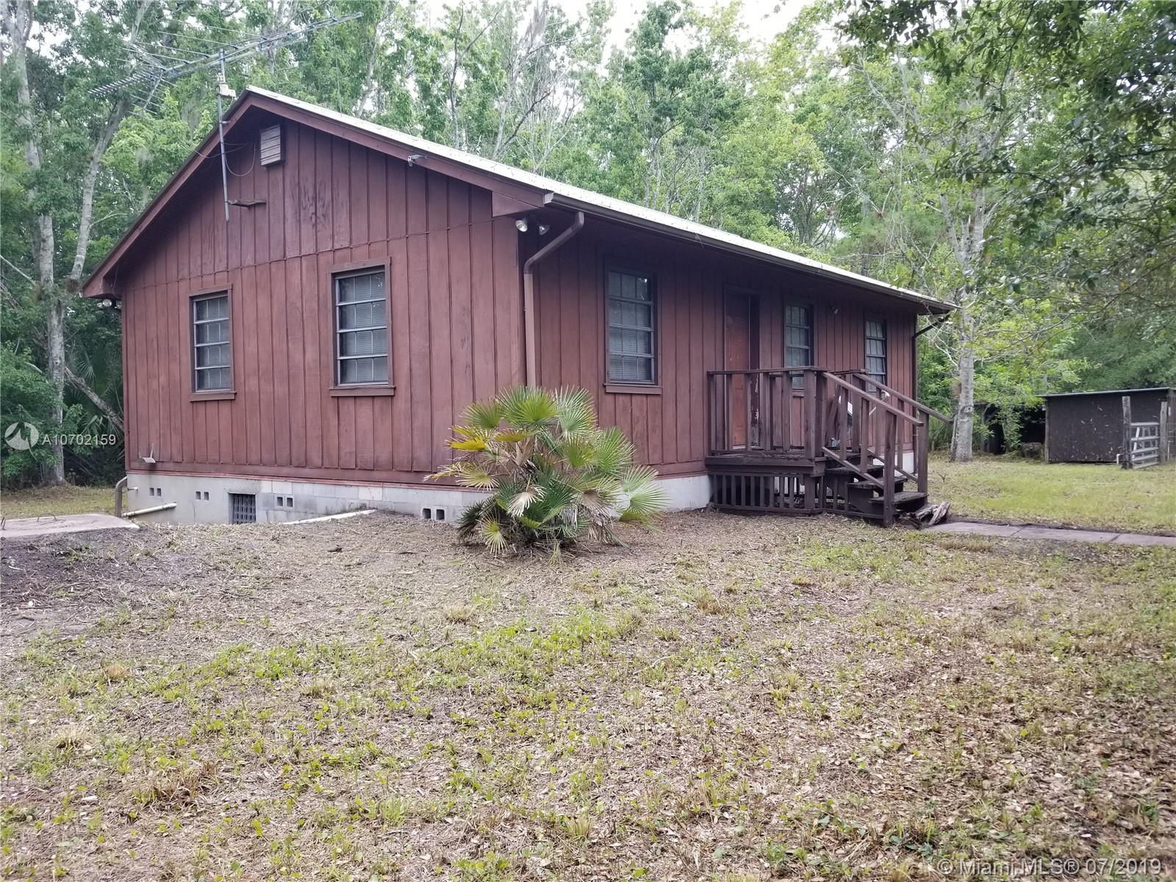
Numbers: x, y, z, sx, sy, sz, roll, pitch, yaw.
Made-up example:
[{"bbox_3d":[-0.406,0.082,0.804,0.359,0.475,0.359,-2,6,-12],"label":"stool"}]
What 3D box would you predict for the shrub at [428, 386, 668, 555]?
[{"bbox_3d":[-0.333,0.233,7.350,1.850,1.320,1.750,-1,2,0],"label":"shrub"}]

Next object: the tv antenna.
[{"bbox_3d":[-4.327,-3.658,10.212,4.500,2.250,2.100,0,2,28],"label":"tv antenna"}]

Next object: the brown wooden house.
[{"bbox_3d":[0.372,-1.700,14.294,10.500,5.040,11.650,1,2,38],"label":"brown wooden house"}]

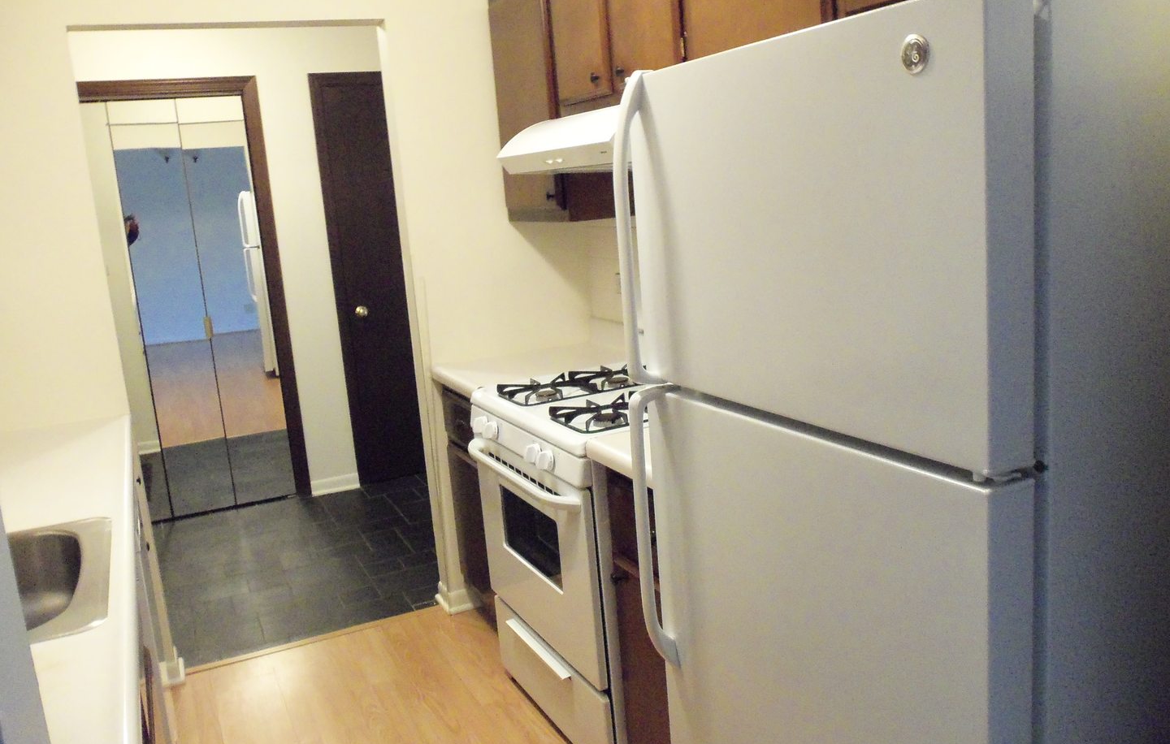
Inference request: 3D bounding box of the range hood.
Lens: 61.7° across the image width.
[{"bbox_3d":[0.135,-0.655,2.697,0.522,0.160,0.762,-10,12,-25],"label":"range hood"}]

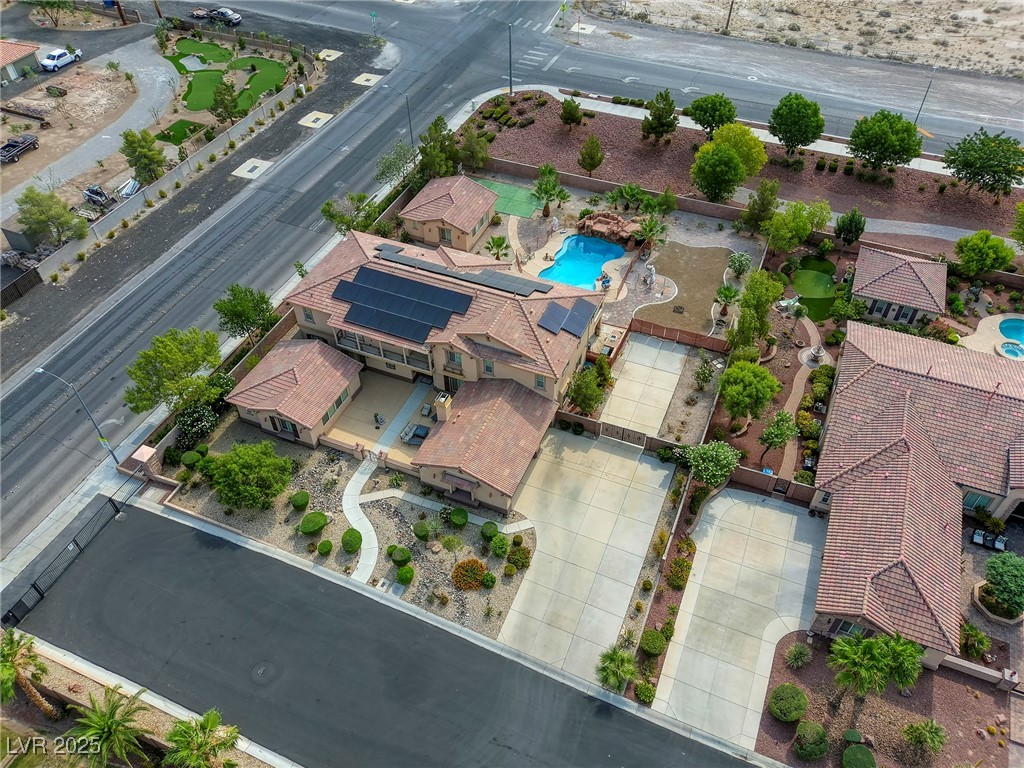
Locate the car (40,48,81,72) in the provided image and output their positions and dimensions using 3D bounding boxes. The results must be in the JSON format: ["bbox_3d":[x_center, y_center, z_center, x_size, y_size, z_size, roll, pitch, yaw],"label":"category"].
[{"bbox_3d":[-66.149,-47.727,112.776,2.000,1.940,5.850,22,50,20],"label":"car"}]

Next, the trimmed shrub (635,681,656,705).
[{"bbox_3d":[8.232,18.917,47.132,1.220,1.250,1.220,0,45,0],"label":"trimmed shrub"}]

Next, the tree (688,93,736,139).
[{"bbox_3d":[24.697,-32.501,94.862,5.430,5.900,5.430,0,46,0],"label":"tree"}]

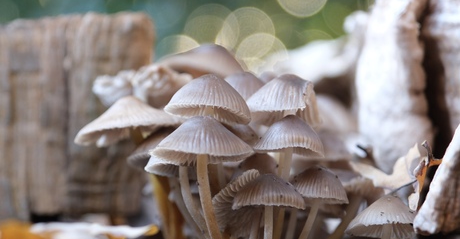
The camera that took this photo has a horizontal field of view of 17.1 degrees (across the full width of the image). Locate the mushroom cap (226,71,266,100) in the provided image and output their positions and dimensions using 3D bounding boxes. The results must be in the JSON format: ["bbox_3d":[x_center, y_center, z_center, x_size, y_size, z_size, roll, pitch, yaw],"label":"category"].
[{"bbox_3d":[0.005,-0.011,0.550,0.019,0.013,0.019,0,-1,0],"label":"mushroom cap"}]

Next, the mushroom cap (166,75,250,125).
[{"bbox_3d":[-0.007,-0.007,0.507,0.028,0.015,0.028,5,-6,0],"label":"mushroom cap"}]

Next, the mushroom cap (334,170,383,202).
[{"bbox_3d":[0.044,0.023,0.523,0.018,0.011,0.017,5,-5,0],"label":"mushroom cap"}]

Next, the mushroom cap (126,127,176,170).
[{"bbox_3d":[-0.023,0.010,0.520,0.025,0.014,0.024,-6,-5,0],"label":"mushroom cap"}]

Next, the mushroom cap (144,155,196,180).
[{"bbox_3d":[-0.020,0.016,0.530,0.020,0.010,0.019,-7,-1,0],"label":"mushroom cap"}]

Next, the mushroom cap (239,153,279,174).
[{"bbox_3d":[0.010,0.015,0.515,0.015,0.008,0.015,0,-4,0],"label":"mushroom cap"}]

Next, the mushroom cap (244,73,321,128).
[{"bbox_3d":[0.018,-0.006,0.507,0.024,0.016,0.024,2,-5,0],"label":"mushroom cap"}]

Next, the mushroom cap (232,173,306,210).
[{"bbox_3d":[0.013,0.024,0.518,0.025,0.012,0.023,0,-1,0],"label":"mushroom cap"}]

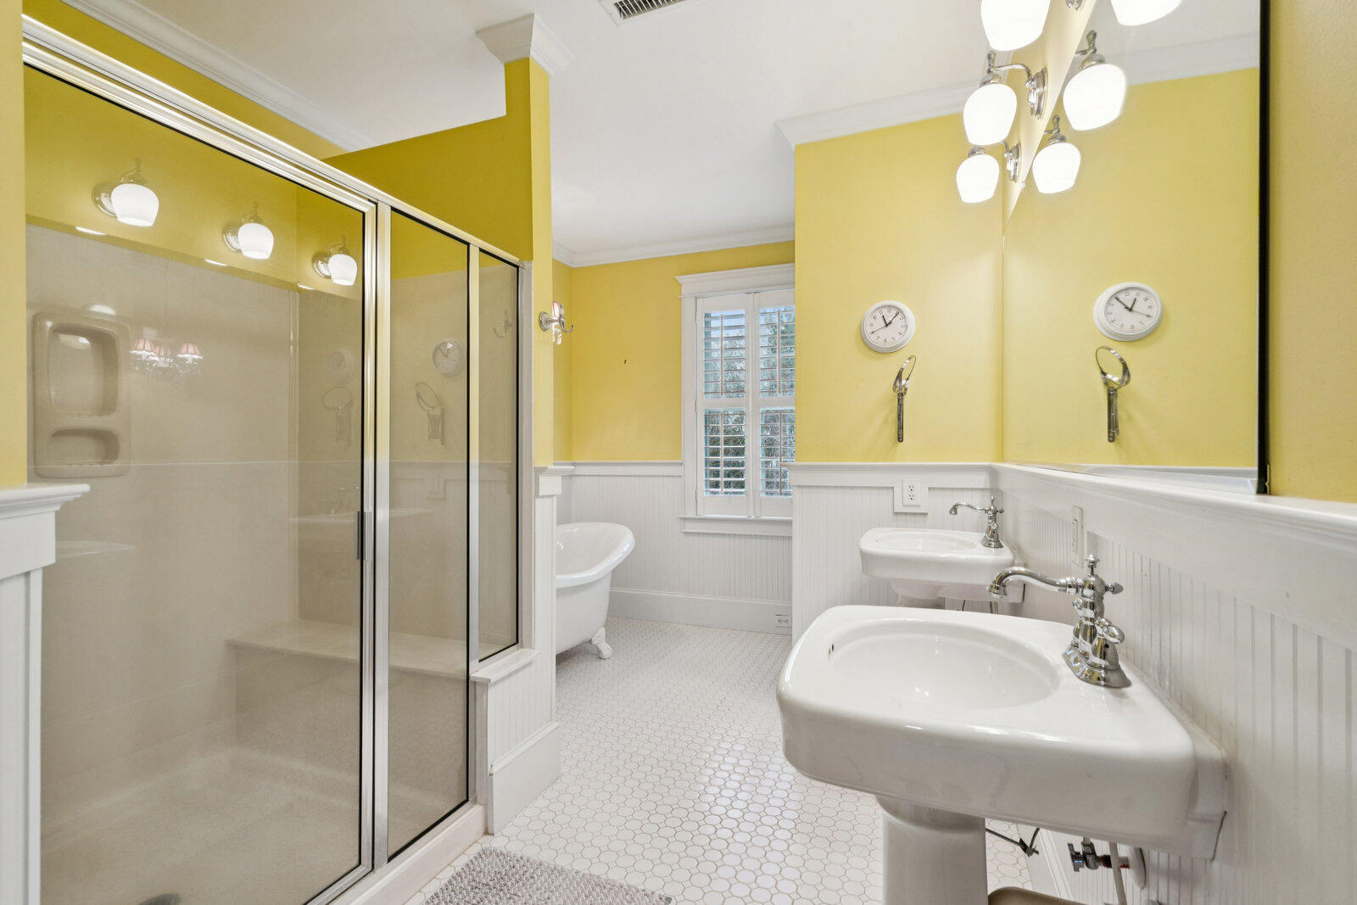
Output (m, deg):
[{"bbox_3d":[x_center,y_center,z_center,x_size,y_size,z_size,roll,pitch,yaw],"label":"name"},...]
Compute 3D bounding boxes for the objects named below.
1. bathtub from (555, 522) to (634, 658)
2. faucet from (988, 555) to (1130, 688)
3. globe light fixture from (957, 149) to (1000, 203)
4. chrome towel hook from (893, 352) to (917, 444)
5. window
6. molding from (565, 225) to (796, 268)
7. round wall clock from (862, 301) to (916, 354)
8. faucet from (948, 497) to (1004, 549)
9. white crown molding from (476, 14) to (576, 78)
[{"bbox_3d":[-0.776,0.841,3.428,0.753,0.741,1.543,0,0,22],"label":"bathtub"},{"bbox_3d":[0.566,0.235,0.910,0.174,0.167,0.165,0,0,22],"label":"faucet"},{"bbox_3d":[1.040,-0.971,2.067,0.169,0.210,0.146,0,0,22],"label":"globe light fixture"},{"bbox_3d":[0.930,-0.216,2.488,0.102,0.352,0.160,0,0,22],"label":"chrome towel hook"},{"bbox_3d":[0.468,-0.329,4.026,1.014,1.776,0.100,0,0,22],"label":"window"},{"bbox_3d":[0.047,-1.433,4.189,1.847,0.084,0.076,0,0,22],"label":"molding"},{"bbox_3d":[0.893,-0.536,2.574,0.219,0.220,0.044,0,0,22],"label":"round wall clock"},{"bbox_3d":[1.031,0.234,2.081,0.172,0.167,0.165,0,0,22],"label":"faucet"},{"bbox_3d":[-0.551,-1.435,2.196,0.250,0.088,0.255,0,0,22],"label":"white crown molding"}]

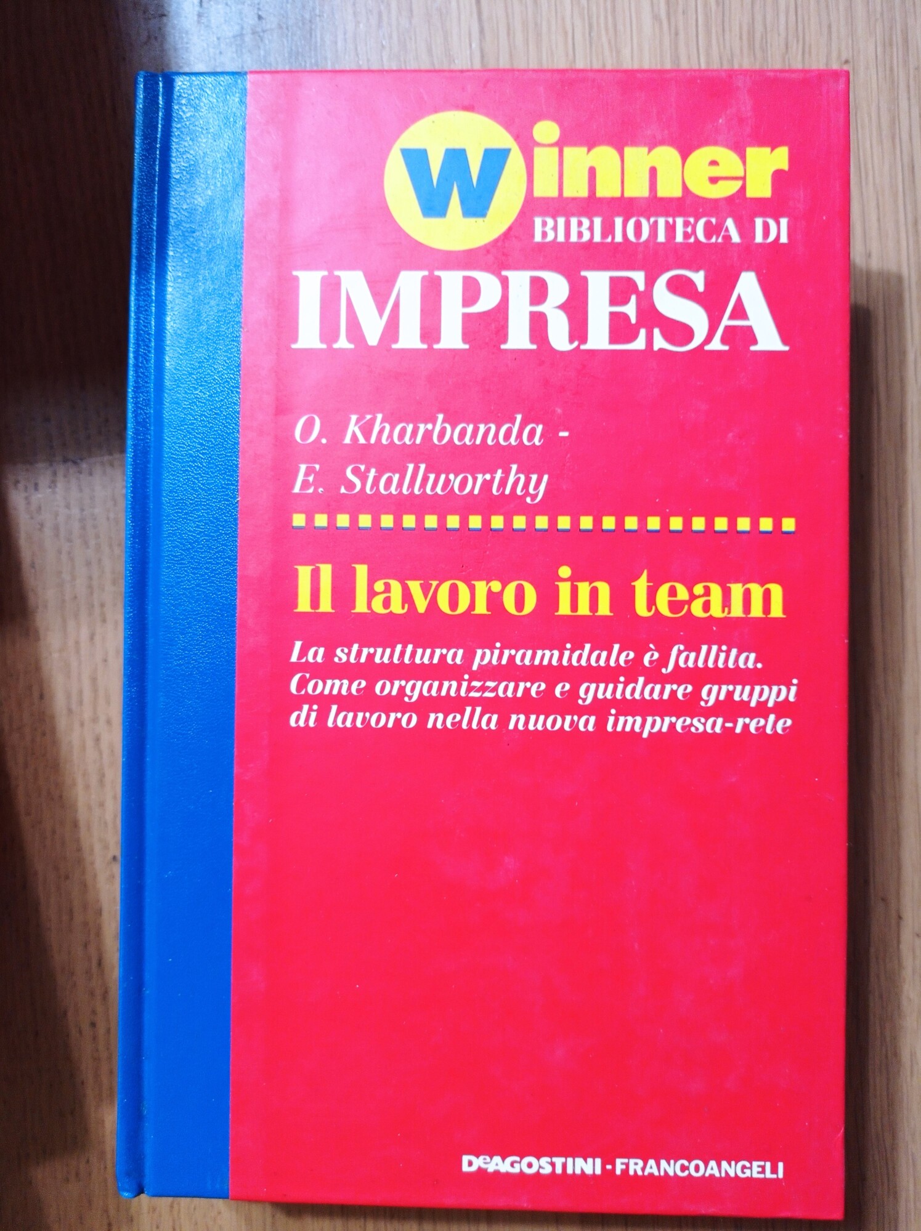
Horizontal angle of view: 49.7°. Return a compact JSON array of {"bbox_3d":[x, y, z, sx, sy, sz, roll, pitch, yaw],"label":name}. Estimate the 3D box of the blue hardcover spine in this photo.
[{"bbox_3d":[-0.054,0.003,0.205,0.022,0.021,0.220,1,89,2],"label":"blue hardcover spine"}]

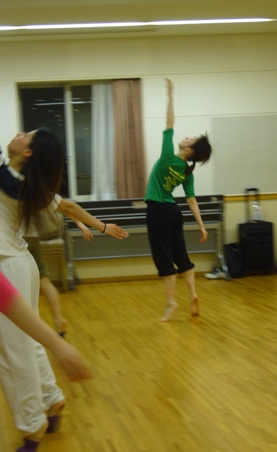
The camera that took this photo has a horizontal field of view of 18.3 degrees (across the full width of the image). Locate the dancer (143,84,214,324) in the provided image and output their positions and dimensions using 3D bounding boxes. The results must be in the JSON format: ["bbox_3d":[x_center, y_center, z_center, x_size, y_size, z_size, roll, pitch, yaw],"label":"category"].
[{"bbox_3d":[0.341,-0.204,7.350,0.550,2.060,0.540,3,8,42],"label":"dancer"}]

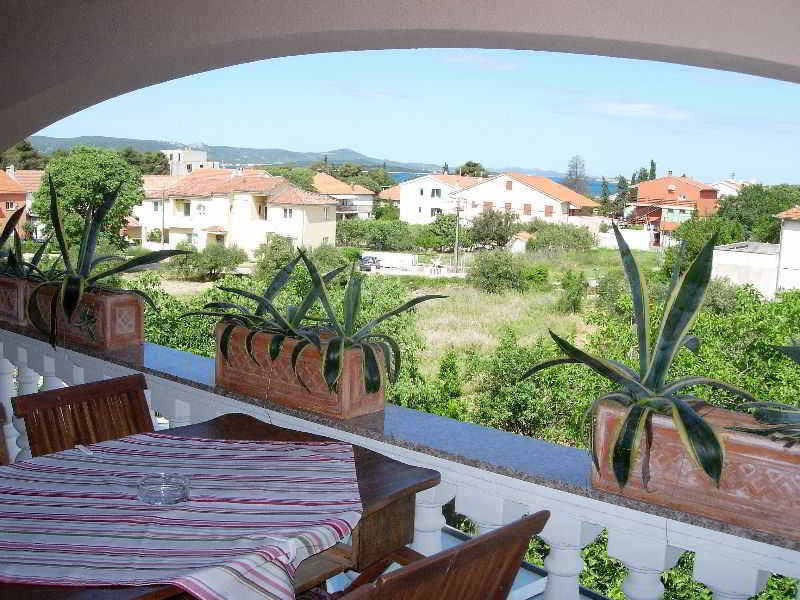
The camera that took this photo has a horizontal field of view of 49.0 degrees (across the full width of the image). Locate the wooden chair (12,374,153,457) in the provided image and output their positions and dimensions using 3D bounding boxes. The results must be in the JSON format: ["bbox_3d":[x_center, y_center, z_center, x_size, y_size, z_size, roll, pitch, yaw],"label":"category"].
[{"bbox_3d":[-0.797,0.733,2.616,0.530,0.880,0.453,9,11,41],"label":"wooden chair"}]

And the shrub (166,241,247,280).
[{"bbox_3d":[-15.486,-3.353,70.280,6.300,3.000,4.800,0,9,-13],"label":"shrub"}]

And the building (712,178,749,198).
[{"bbox_3d":[69.924,-20.115,184.334,10.000,9.200,10.000,4,9,20],"label":"building"}]

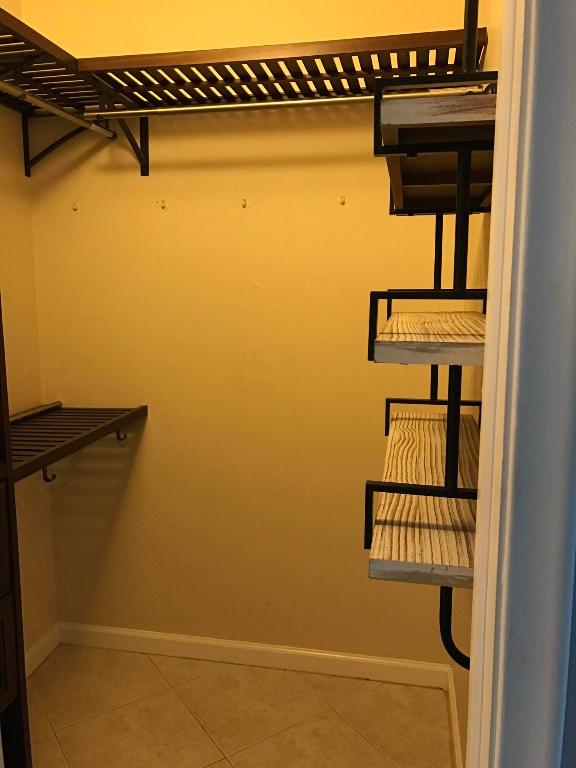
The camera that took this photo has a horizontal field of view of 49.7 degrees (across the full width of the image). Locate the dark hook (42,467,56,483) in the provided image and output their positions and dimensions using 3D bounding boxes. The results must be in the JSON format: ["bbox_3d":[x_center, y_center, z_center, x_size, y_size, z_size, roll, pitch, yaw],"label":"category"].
[{"bbox_3d":[-0.706,0.267,1.840,0.042,0.052,0.012,2,9,11],"label":"dark hook"}]

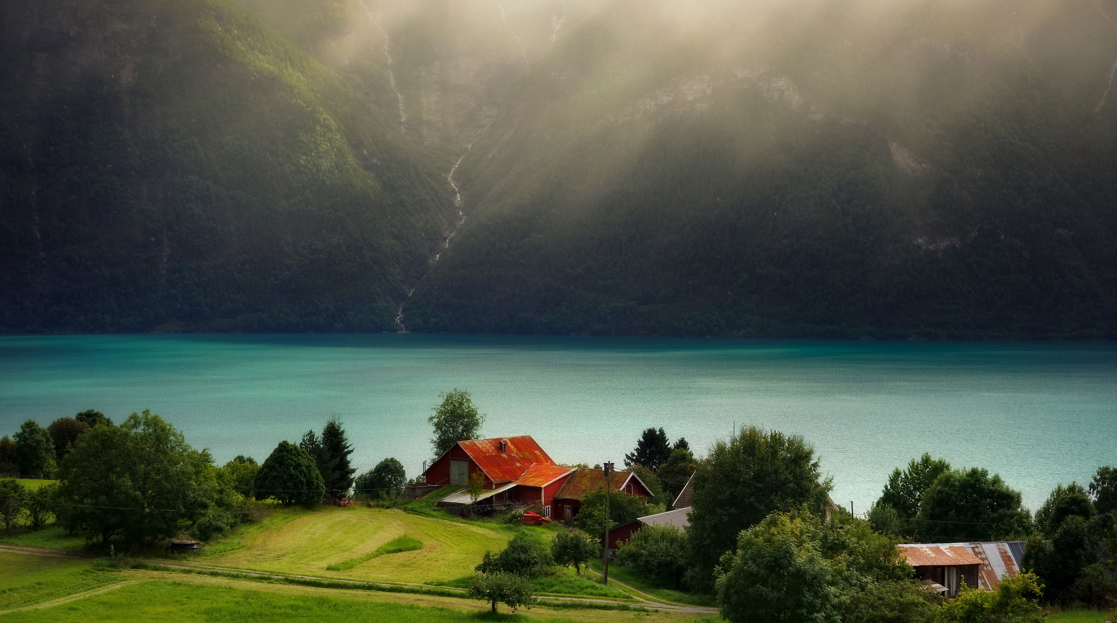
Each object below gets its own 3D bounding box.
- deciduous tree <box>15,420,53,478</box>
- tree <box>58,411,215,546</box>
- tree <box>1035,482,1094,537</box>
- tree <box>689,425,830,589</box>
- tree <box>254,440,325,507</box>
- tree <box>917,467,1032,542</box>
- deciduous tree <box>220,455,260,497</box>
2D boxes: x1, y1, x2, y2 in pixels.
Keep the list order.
[{"bbox_3d":[-61.651,16.215,248.000,4.616,6.978,4.385,0,2,0],"label":"deciduous tree"},{"bbox_3d":[-37.360,14.819,187.000,14.000,11.994,11.900,0,2,0],"label":"tree"},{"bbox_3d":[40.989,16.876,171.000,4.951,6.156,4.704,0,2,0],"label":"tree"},{"bbox_3d":[15.288,14.897,160.000,10.788,12.580,10.248,0,2,0],"label":"tree"},{"bbox_3d":[-27.263,16.515,214.000,7.170,6.819,6.811,0,2,0],"label":"tree"},{"bbox_3d":[40.602,19.649,206.000,11.248,8.780,10.123,0,2,0],"label":"tree"},{"bbox_3d":[-34.281,18.115,228.000,4.904,5.095,4.904,0,2,0],"label":"deciduous tree"}]

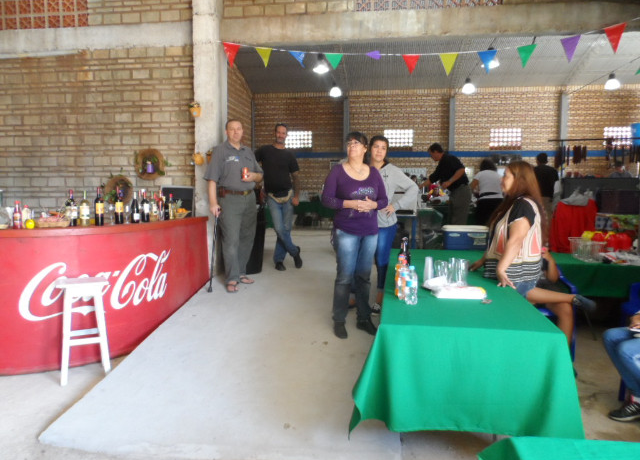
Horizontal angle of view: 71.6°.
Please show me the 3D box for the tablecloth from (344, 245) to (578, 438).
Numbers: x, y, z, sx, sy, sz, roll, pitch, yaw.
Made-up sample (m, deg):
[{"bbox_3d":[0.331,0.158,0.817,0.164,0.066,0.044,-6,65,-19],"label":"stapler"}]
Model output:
[{"bbox_3d":[0.941,0.638,3.465,1.020,0.570,2.720,1,6,10],"label":"tablecloth"}]

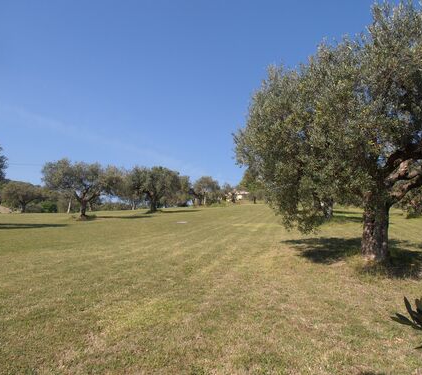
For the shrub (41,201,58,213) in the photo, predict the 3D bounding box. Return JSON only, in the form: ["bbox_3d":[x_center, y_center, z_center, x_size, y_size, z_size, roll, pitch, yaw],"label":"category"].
[{"bbox_3d":[-23.757,2.795,51.000,2.340,1.770,2.000,0,-2,0],"label":"shrub"}]

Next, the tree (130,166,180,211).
[{"bbox_3d":[-6.403,0.231,40.000,5.870,5.310,5.600,0,-2,0],"label":"tree"}]

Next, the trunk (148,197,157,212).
[{"bbox_3d":[-6.749,1.961,40.000,1.150,1.850,0.950,0,-2,0],"label":"trunk"}]

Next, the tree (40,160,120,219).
[{"bbox_3d":[-11.758,0.089,31.000,6.600,5.360,6.000,0,-2,0],"label":"tree"}]

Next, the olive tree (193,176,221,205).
[{"bbox_3d":[-0.606,0.519,60.000,4.790,4.850,4.700,0,-2,0],"label":"olive tree"}]

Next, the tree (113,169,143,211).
[{"bbox_3d":[-10.813,0.265,46.000,4.700,5.570,4.700,0,-2,0],"label":"tree"}]

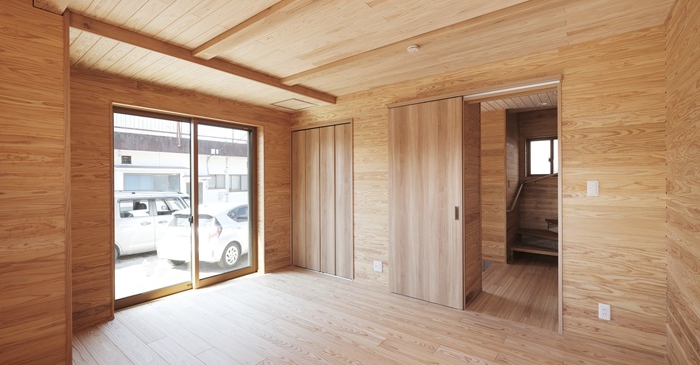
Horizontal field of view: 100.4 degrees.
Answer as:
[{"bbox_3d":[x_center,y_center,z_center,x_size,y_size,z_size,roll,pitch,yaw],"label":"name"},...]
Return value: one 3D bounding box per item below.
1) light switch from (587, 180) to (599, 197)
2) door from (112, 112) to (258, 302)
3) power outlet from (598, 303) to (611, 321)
[{"bbox_3d":[1.935,0.052,2.324,0.070,0.119,0.010,0,1,36],"label":"light switch"},{"bbox_3d":[-1.846,0.260,3.519,0.100,2.030,1.680,0,1,36],"label":"door"},{"bbox_3d":[2.003,1.015,2.292,0.070,0.119,0.010,0,1,36],"label":"power outlet"}]

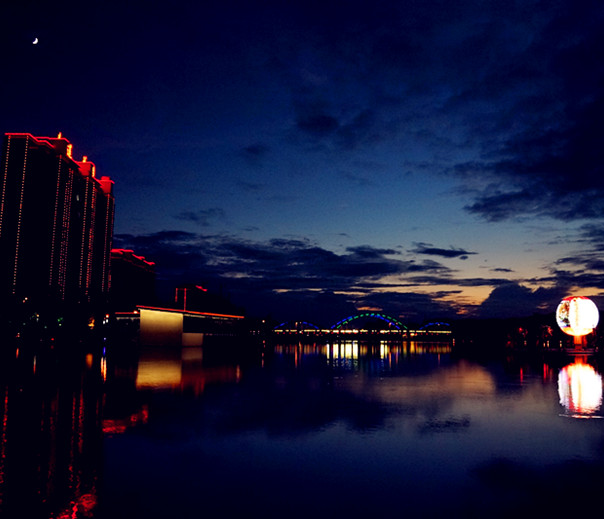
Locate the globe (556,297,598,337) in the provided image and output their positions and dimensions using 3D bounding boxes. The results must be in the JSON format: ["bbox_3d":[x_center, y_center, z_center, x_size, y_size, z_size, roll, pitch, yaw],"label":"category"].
[{"bbox_3d":[56.131,11.585,106.000,7.950,7.950,7.950,-4,-10,28],"label":"globe"}]

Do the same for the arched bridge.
[{"bbox_3d":[52.400,54.632,420.000,152.000,21.000,15.000,3,-9,-15],"label":"arched bridge"}]

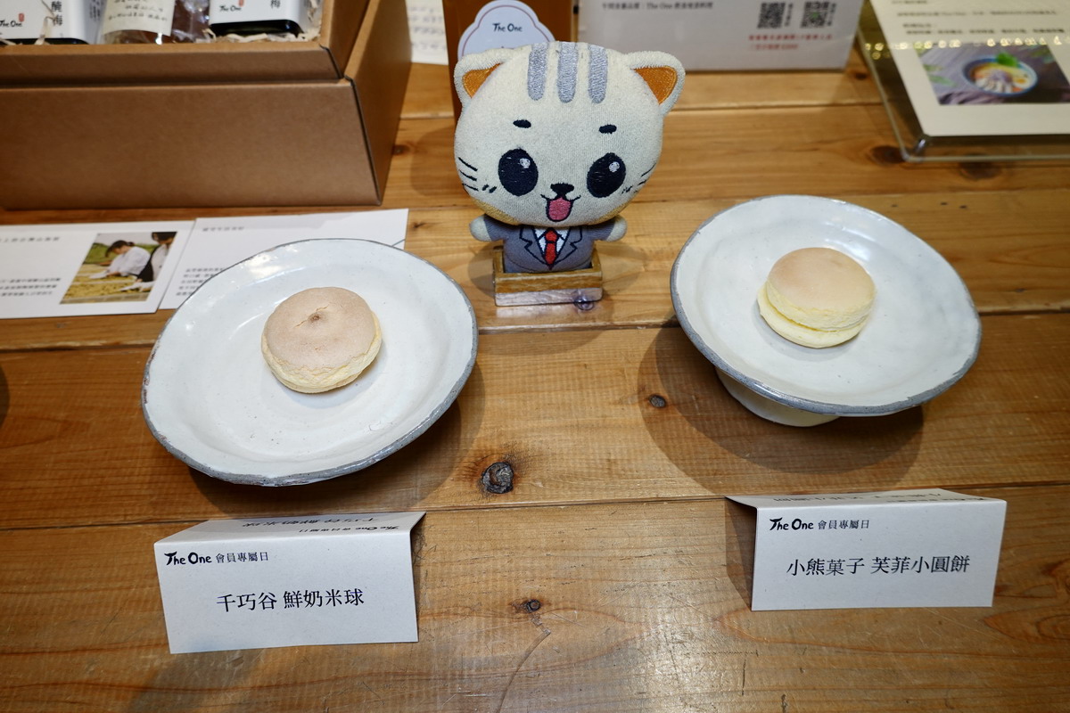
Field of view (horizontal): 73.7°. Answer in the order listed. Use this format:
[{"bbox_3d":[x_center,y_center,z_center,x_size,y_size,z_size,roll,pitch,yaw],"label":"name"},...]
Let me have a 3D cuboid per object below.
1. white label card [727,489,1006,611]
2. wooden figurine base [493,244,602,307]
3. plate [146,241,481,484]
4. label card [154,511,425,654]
[{"bbox_3d":[0.146,0.075,0.315,0.105,0.040,0.058,-1,49,0],"label":"white label card"},{"bbox_3d":[0.007,-0.050,0.438,0.064,0.023,0.027,-3,49,-2],"label":"wooden figurine base"},{"bbox_3d":[-0.108,0.011,0.367,0.159,0.053,0.159,0,49,1],"label":"plate"},{"bbox_3d":[-0.104,0.088,0.310,0.105,0.038,0.062,-2,49,-1],"label":"label card"}]

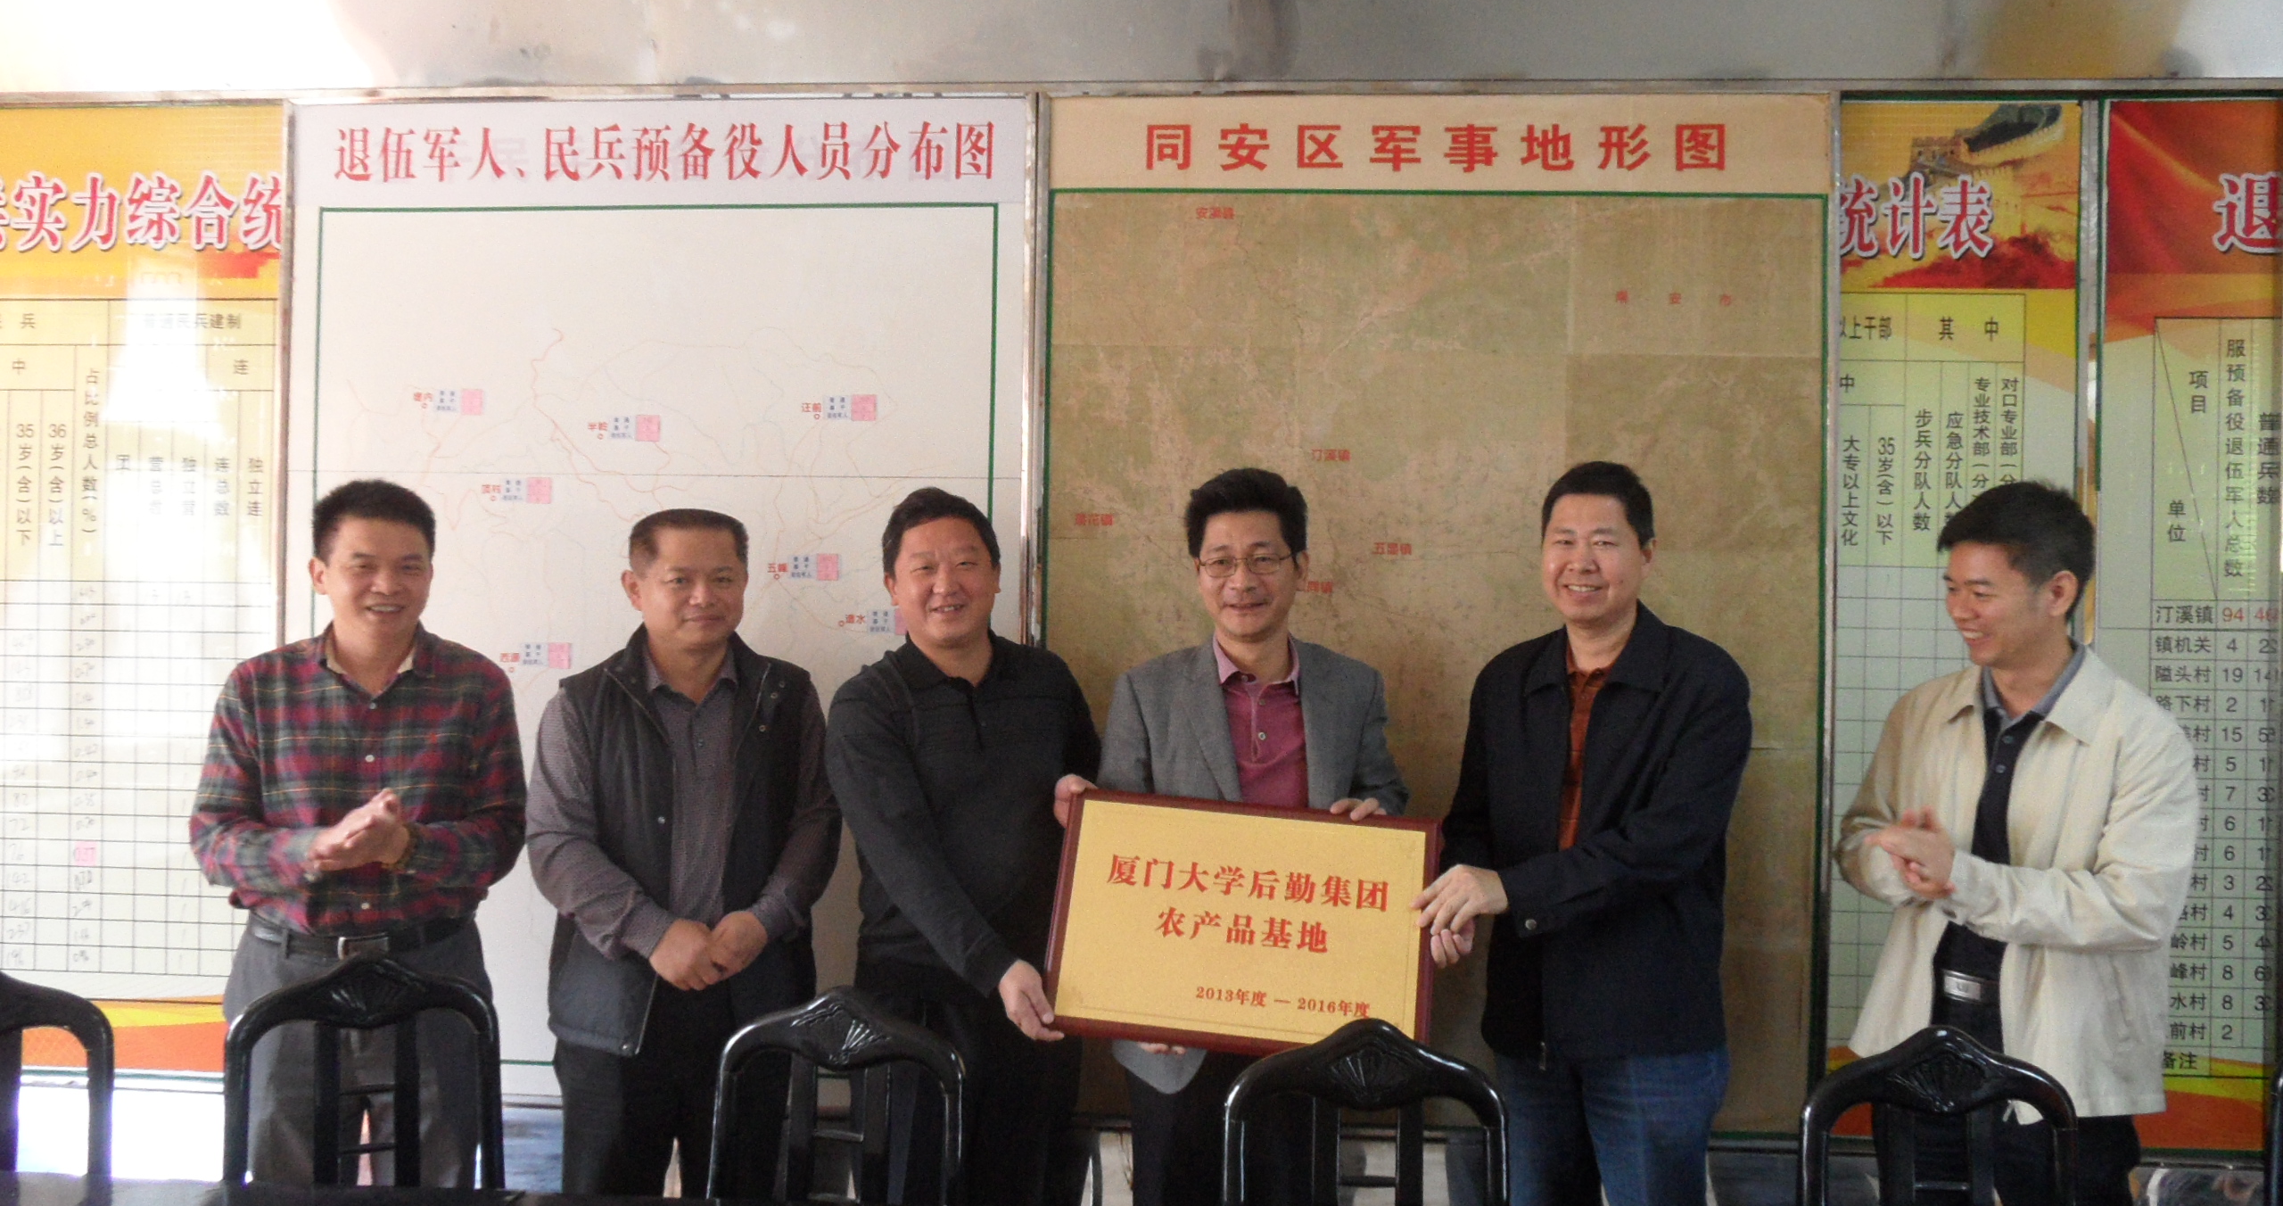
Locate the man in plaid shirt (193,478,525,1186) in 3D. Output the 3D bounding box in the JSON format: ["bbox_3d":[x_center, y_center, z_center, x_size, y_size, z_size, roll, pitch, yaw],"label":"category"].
[{"bbox_3d":[-1.249,0.622,2.540,0.500,1.639,0.380,1,1,-26],"label":"man in plaid shirt"}]

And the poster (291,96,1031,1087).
[{"bbox_3d":[-0.982,-0.018,3.166,1.519,2.005,0.020,1,0,3],"label":"poster"}]

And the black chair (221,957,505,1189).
[{"bbox_3d":[-0.950,0.977,1.886,0.410,1.000,0.490,1,0,-21],"label":"black chair"}]

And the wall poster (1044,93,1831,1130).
[{"bbox_3d":[0.528,0.017,2.943,1.441,1.914,0.025,1,1,3],"label":"wall poster"}]

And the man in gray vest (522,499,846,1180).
[{"bbox_3d":[-0.731,0.657,2.530,0.500,1.640,0.340,1,0,-21],"label":"man in gray vest"}]

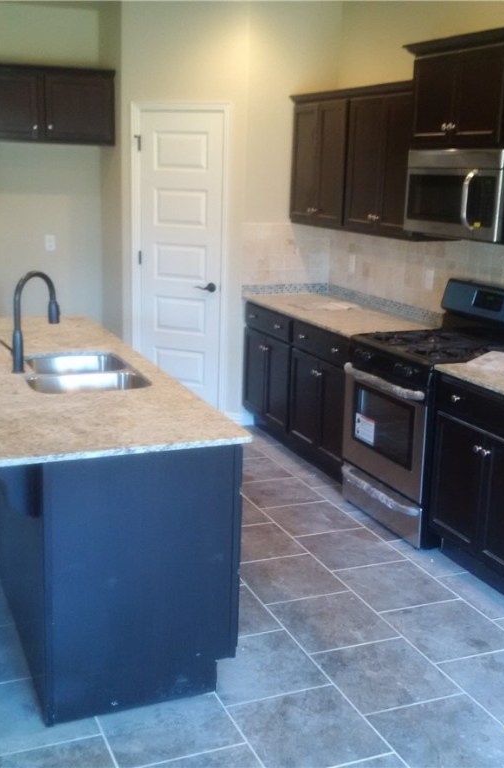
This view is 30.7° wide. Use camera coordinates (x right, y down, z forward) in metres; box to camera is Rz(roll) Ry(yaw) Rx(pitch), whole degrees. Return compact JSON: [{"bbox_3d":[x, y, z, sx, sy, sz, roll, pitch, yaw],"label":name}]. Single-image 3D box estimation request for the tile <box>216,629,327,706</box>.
[{"bbox_3d":[0.018,1.018,3.303,0.405,0.010,0.405,-4,14,-22],"label":"tile"}]

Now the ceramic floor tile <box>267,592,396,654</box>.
[{"bbox_3d":[0.317,0.947,3.641,0.405,0.010,0.405,-4,14,-22],"label":"ceramic floor tile"}]

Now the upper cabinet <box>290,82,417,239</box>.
[{"bbox_3d":[0.697,-1.323,5.468,0.345,0.801,1.532,-4,14,-22],"label":"upper cabinet"}]

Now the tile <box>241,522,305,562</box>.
[{"bbox_3d":[0.004,0.760,4.358,0.402,0.010,0.402,-4,15,-22],"label":"tile"}]

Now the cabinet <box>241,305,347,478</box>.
[{"bbox_3d":[0.526,0.004,5.724,0.635,0.880,1.532,-4,14,-22],"label":"cabinet"}]

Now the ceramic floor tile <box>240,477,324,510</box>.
[{"bbox_3d":[0.146,0.599,5.043,0.402,0.010,0.402,-4,15,-22],"label":"ceramic floor tile"}]

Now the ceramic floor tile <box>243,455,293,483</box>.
[{"bbox_3d":[-0.012,0.513,5.437,0.405,0.010,0.405,-4,14,-22],"label":"ceramic floor tile"}]

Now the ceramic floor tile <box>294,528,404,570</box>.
[{"bbox_3d":[0.461,0.786,4.339,0.405,0.010,0.405,-4,14,-22],"label":"ceramic floor tile"}]

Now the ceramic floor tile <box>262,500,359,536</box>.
[{"bbox_3d":[0.302,0.691,4.680,0.402,0.010,0.402,-4,15,-22],"label":"ceramic floor tile"}]

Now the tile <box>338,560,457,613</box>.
[{"bbox_3d":[0.615,0.873,3.953,0.402,0.010,0.402,-4,15,-22],"label":"tile"}]

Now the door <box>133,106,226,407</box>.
[{"bbox_3d":[-0.483,-0.778,6.277,0.640,2.060,0.050,7,15,21],"label":"door"}]

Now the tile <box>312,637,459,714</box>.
[{"bbox_3d":[0.474,1.038,3.275,0.405,0.010,0.405,-4,14,-22],"label":"tile"}]

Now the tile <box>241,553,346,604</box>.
[{"bbox_3d":[0.159,0.856,4.007,0.405,0.010,0.405,-4,14,-22],"label":"tile"}]

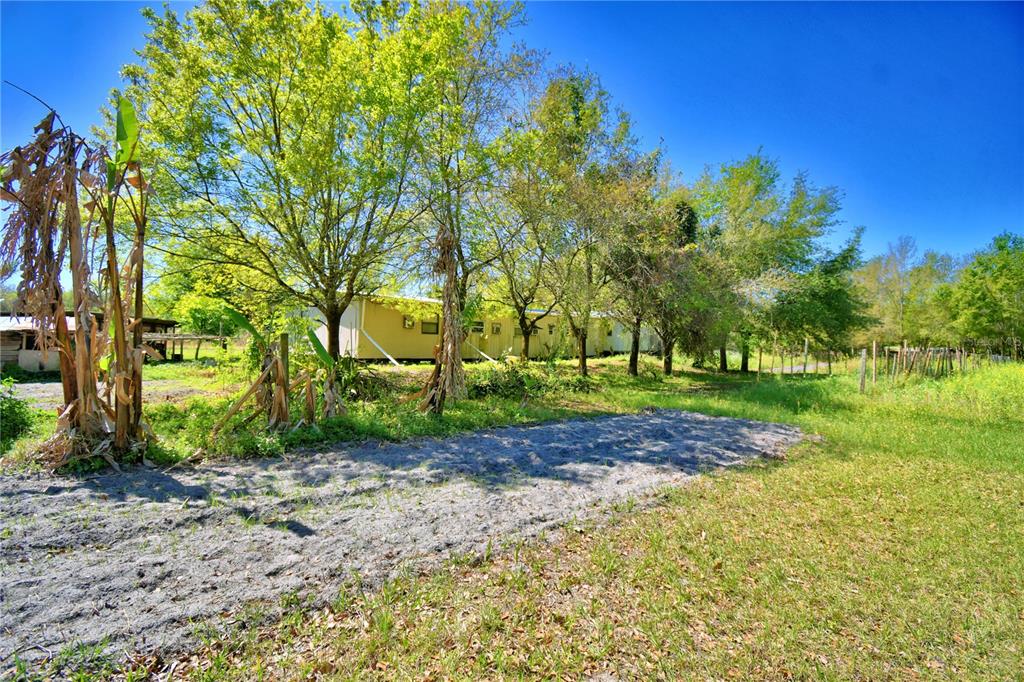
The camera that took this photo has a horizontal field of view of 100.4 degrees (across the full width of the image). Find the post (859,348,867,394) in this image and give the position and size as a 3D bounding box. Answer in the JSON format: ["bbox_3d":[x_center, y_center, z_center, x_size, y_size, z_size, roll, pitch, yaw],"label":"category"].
[{"bbox_3d":[10.549,0.936,12.800,0.105,1.400,0.105,2,-1,39],"label":"post"}]

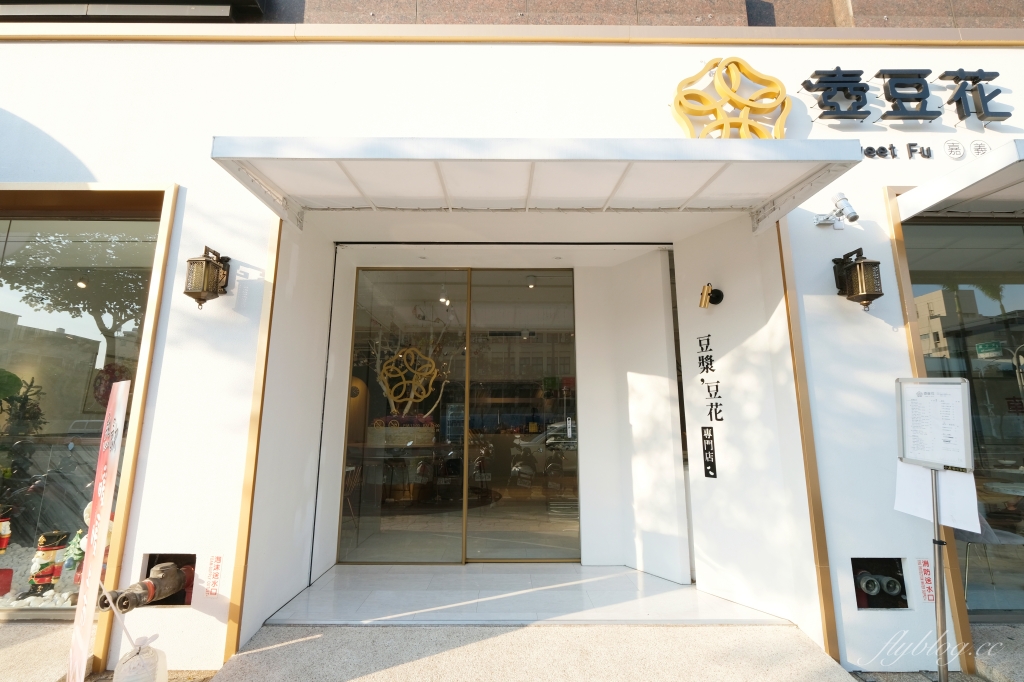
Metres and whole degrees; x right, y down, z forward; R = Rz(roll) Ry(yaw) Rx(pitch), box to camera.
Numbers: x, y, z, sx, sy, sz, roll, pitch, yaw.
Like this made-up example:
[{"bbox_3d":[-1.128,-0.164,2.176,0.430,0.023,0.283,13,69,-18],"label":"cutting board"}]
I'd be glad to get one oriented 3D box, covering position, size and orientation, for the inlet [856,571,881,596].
[{"bbox_3d":[2.114,1.442,2.526,0.100,0.105,0.120,0,-10,0],"label":"inlet"}]

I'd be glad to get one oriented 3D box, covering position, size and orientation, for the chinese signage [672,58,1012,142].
[{"bbox_3d":[2.257,-1.591,2.963,2.260,0.740,0.130,0,-10,0],"label":"chinese signage"}]

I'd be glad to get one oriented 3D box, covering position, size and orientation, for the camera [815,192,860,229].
[{"bbox_3d":[2.139,-0.837,2.802,0.200,0.220,0.220,0,-10,0],"label":"camera"}]

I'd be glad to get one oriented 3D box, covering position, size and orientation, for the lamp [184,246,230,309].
[{"bbox_3d":[-1.911,-0.382,2.696,0.130,0.385,0.230,0,-10,0],"label":"lamp"}]

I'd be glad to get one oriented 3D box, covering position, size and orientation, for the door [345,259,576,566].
[{"bbox_3d":[-0.474,0.635,4.090,2.200,2.790,0.100,0,-10,0],"label":"door"}]

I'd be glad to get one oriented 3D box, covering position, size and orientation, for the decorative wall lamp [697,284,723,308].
[{"bbox_3d":[1.577,-0.357,3.359,0.140,0.200,0.130,8,-13,-36],"label":"decorative wall lamp"}]

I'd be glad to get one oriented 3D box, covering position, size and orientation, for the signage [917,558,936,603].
[{"bbox_3d":[2.441,1.409,2.510,0.078,0.240,0.010,0,-10,0],"label":"signage"}]

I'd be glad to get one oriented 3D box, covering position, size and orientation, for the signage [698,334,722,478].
[{"bbox_3d":[1.560,0.501,3.337,0.012,1.102,0.186,8,-13,-36],"label":"signage"}]

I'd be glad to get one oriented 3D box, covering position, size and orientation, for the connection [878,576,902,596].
[{"bbox_3d":[2.241,1.450,2.525,0.100,0.105,0.120,0,-10,0],"label":"connection"}]

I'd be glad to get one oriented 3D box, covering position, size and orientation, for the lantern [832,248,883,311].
[{"bbox_3d":[2.193,-0.376,2.715,0.130,0.385,0.230,0,-10,0],"label":"lantern"}]

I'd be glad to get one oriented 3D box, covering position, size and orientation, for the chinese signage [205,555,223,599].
[{"bbox_3d":[-1.742,1.381,2.495,0.072,0.235,0.010,0,-10,0],"label":"chinese signage"}]

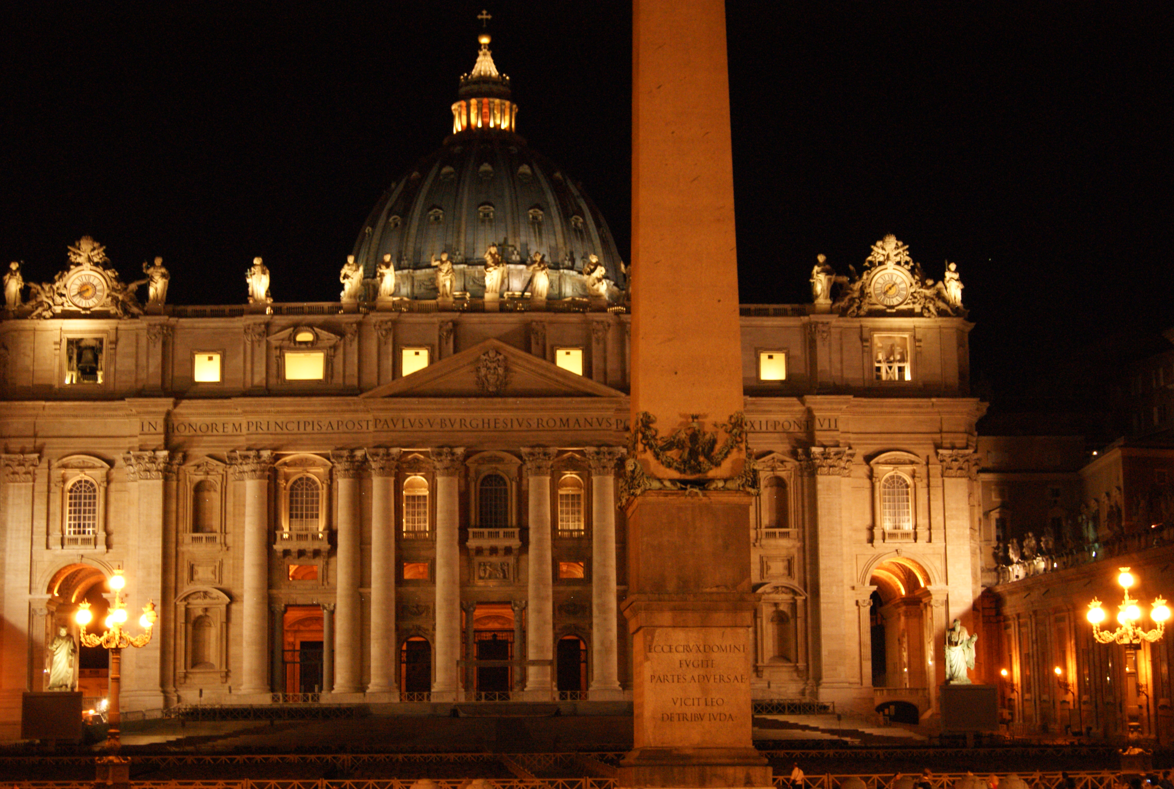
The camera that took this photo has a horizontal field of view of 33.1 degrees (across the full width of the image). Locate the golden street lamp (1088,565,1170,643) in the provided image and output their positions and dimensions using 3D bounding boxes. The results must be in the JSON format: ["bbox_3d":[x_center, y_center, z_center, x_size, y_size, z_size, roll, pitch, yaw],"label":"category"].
[{"bbox_3d":[19.535,7.641,71.388,2.850,2.750,2.850,-2,-10,8],"label":"golden street lamp"}]

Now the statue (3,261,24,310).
[{"bbox_3d":[-67.059,-12.755,230.611,2.250,5.650,1.800,0,-10,-3],"label":"statue"}]

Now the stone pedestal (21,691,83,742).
[{"bbox_3d":[-44.424,26.861,163.985,4.400,4.221,4.200,0,-10,-3],"label":"stone pedestal"}]

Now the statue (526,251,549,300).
[{"bbox_3d":[-5.775,-14.138,234.538,2.640,5.618,2.000,0,-10,-3],"label":"statue"}]

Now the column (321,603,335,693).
[{"bbox_3d":[-30.430,29.817,232.132,1.500,10.600,1.500,0,-10,-3],"label":"column"}]

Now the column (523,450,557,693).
[{"bbox_3d":[-5.598,20.753,231.008,3.950,29.100,3.950,0,-10,-3],"label":"column"}]

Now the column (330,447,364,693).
[{"bbox_3d":[-28.119,20.757,231.651,3.950,28.600,3.950,0,-10,-3],"label":"column"}]

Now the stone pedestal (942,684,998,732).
[{"bbox_3d":[32.511,26.776,167.566,4.400,4.223,4.200,0,-10,-3],"label":"stone pedestal"}]

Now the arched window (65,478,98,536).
[{"bbox_3d":[-58.113,12.972,226.912,3.683,6.743,0.600,0,-10,-3],"label":"arched window"}]

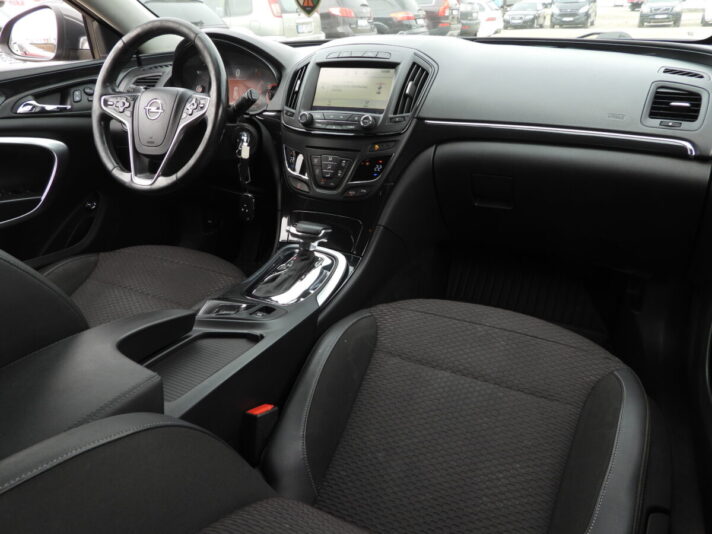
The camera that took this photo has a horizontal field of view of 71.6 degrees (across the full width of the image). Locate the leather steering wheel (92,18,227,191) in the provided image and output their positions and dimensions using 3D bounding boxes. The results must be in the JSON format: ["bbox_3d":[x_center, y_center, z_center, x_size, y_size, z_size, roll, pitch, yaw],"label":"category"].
[{"bbox_3d":[-0.434,-0.357,1.111,0.375,0.370,0.095,10,3,22],"label":"leather steering wheel"}]

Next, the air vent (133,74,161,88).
[{"bbox_3d":[-0.584,-0.507,1.383,0.080,0.056,0.030,-1,8,3],"label":"air vent"}]

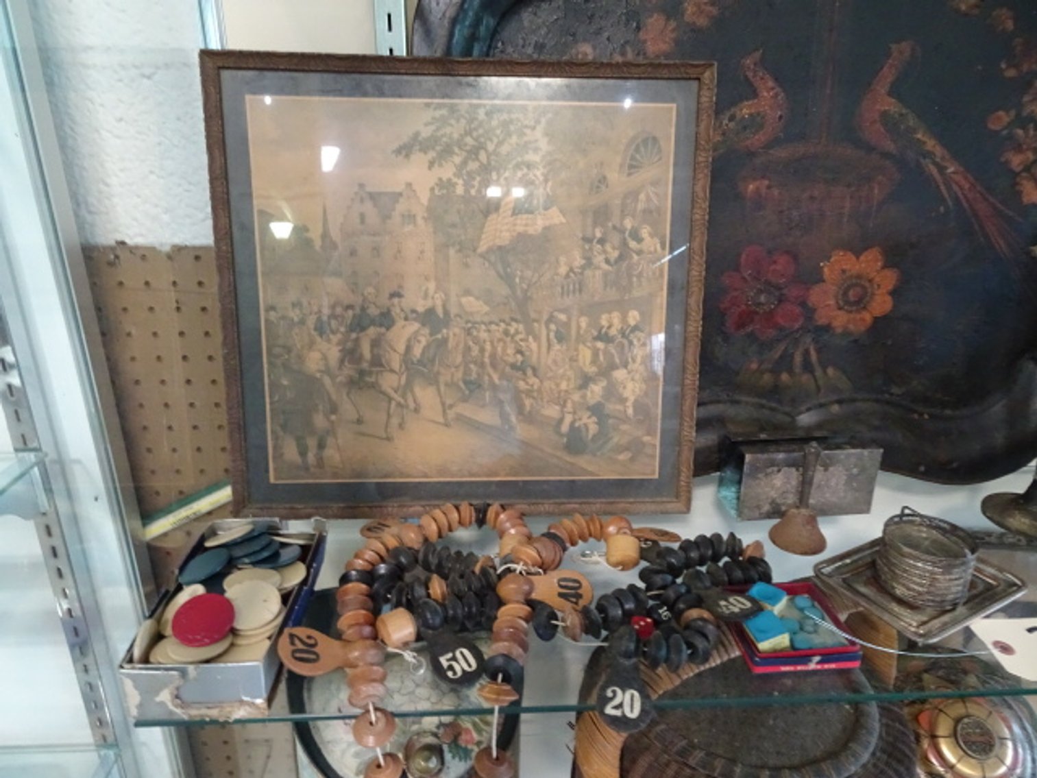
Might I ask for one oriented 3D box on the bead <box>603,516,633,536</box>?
[{"bbox_3d":[0.090,0.125,0.644,0.027,0.024,0.025,0,22,-3],"label":"bead"}]

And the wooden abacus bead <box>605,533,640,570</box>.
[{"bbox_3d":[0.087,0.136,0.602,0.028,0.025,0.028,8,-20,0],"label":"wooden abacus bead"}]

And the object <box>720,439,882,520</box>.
[{"bbox_3d":[0.274,0.084,0.700,0.131,0.067,0.045,-1,22,-6],"label":"object"}]

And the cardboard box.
[{"bbox_3d":[-0.203,0.159,0.523,0.086,0.044,0.164,0,22,-3],"label":"cardboard box"}]

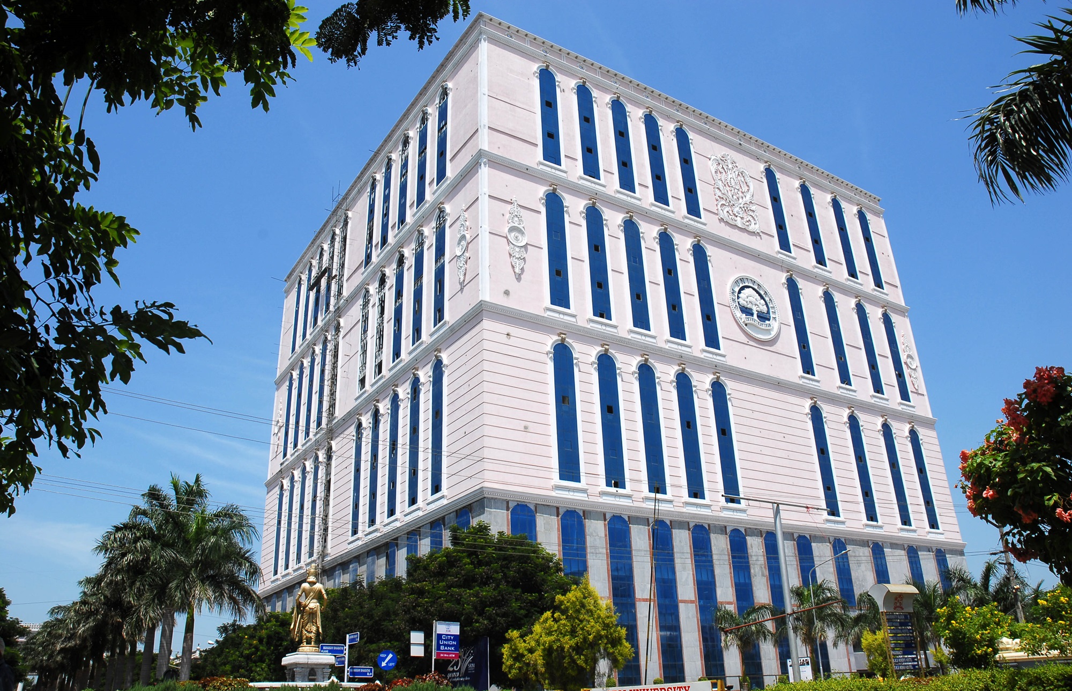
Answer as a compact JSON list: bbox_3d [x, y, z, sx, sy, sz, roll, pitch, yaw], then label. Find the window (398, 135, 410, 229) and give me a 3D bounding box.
[{"bbox_3d":[-13.465,-16.899,81.797,0.300,10.700,1.880,13,-29,-31],"label":"window"}]

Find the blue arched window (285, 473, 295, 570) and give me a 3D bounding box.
[{"bbox_3d":[-26.717,19.086,87.761,0.300,10.510,1.840,13,-29,-30],"label":"blue arched window"}]

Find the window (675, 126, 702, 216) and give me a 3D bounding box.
[{"bbox_3d":[15.528,-17.806,82.129,1.796,11.188,0.300,13,-29,-30],"label":"window"}]

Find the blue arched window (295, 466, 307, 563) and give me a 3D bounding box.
[{"bbox_3d":[-26.079,18.575,89.509,0.250,11.000,2.000,13,-29,-30],"label":"blue arched window"}]

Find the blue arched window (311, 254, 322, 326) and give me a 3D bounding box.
[{"bbox_3d":[-27.589,-7.235,100.056,0.300,10.725,1.870,13,-28,-31],"label":"blue arched window"}]

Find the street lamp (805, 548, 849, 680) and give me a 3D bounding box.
[{"bbox_3d":[15.426,14.654,40.993,0.300,8.050,2.529,20,-32,-41],"label":"street lamp"}]

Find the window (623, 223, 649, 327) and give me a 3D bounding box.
[{"bbox_3d":[8.756,-6.478,70.949,1.880,10.920,0.300,13,-29,-31],"label":"window"}]

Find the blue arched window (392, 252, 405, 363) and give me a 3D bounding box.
[{"bbox_3d":[-12.817,-3.814,75.080,0.300,10.945,1.870,13,-28,-31],"label":"blue arched window"}]

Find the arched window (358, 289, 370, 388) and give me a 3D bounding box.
[{"bbox_3d":[-16.681,-0.804,78.805,0.300,10.510,1.840,13,-29,-30],"label":"arched window"}]

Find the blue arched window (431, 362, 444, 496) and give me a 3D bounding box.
[{"bbox_3d":[-7.741,6.123,63.190,0.300,10.945,1.870,13,-28,-31],"label":"blue arched window"}]

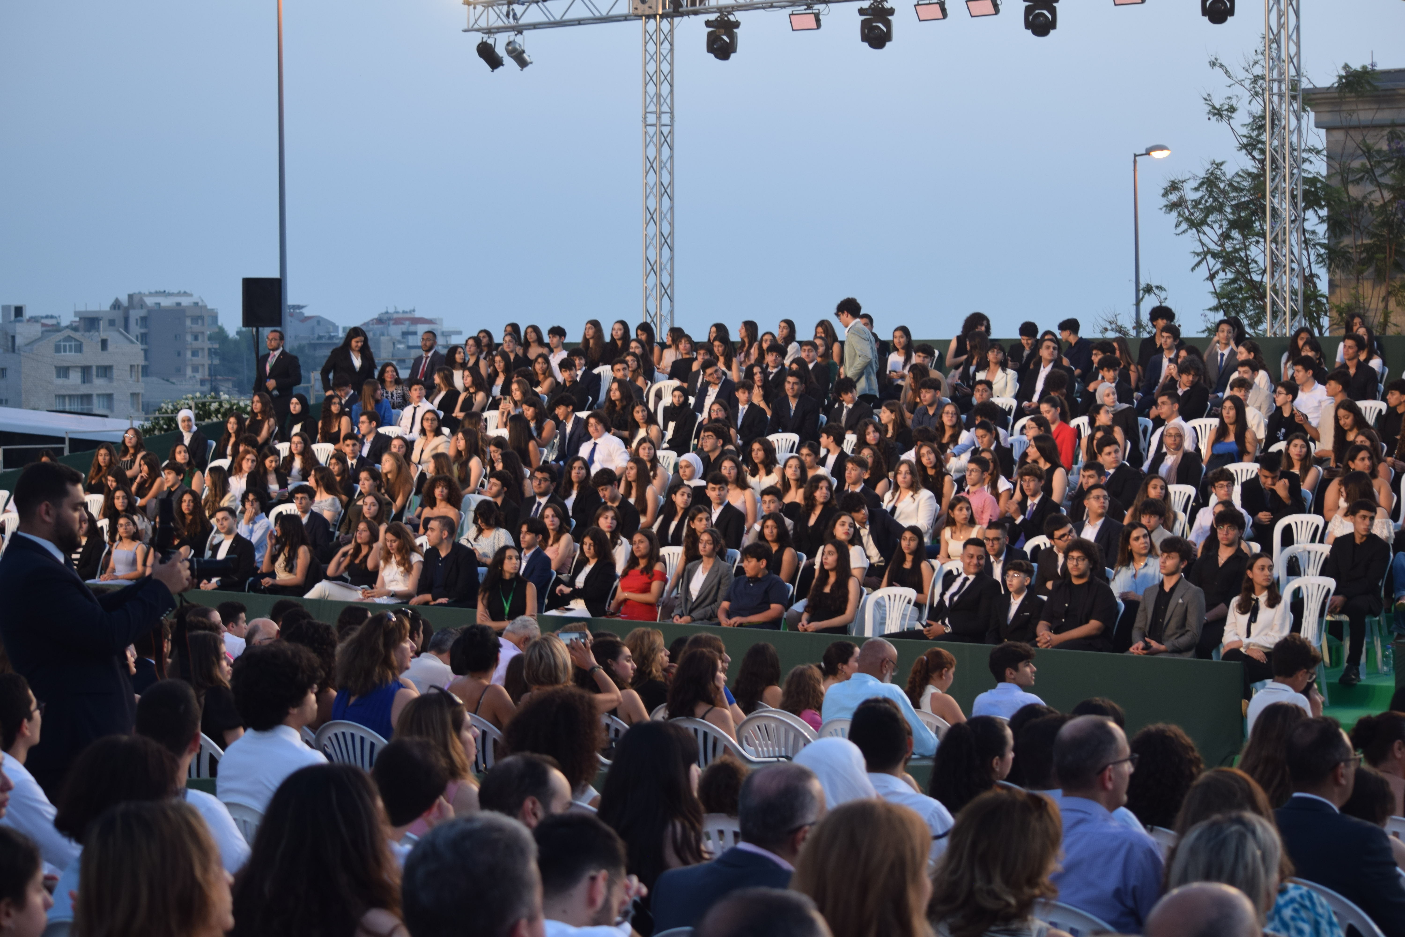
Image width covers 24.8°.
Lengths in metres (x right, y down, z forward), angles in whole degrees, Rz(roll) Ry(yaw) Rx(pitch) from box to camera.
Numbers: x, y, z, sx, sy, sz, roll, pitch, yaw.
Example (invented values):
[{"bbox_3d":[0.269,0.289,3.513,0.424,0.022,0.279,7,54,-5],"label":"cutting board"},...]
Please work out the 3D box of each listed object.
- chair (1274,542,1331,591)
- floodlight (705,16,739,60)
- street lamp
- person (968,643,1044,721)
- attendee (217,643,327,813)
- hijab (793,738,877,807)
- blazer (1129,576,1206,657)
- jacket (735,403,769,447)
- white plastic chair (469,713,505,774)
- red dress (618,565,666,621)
[{"bbox_3d":[4.019,0.959,21.934,0.450,0.870,0.520,1,3,40],"label":"chair"},{"bbox_3d":[0.225,-5.037,37.400,0.370,0.510,0.300,1,3,28],"label":"floodlight"},{"bbox_3d":[8.860,-2.980,63.139,0.740,6.800,0.280,-1,2,0],"label":"street lamp"},{"bbox_3d":[1.704,1.552,17.400,0.500,1.250,0.750,1,3,36],"label":"person"},{"bbox_3d":[-1.237,1.209,10.508,0.800,1.320,0.500,-3,3,-43],"label":"attendee"},{"bbox_3d":[0.368,0.928,8.900,0.280,0.370,0.300,1,3,41],"label":"hijab"},{"bbox_3d":[3.116,1.016,21.300,0.470,0.600,0.340,1,2,41],"label":"blazer"},{"bbox_3d":[0.452,-0.345,29.600,0.440,0.560,0.340,1,3,36],"label":"jacket"},{"bbox_3d":[-0.823,1.395,13.600,0.550,0.800,0.570,-2,2,-45],"label":"white plastic chair"},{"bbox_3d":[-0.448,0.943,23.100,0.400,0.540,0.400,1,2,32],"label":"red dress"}]

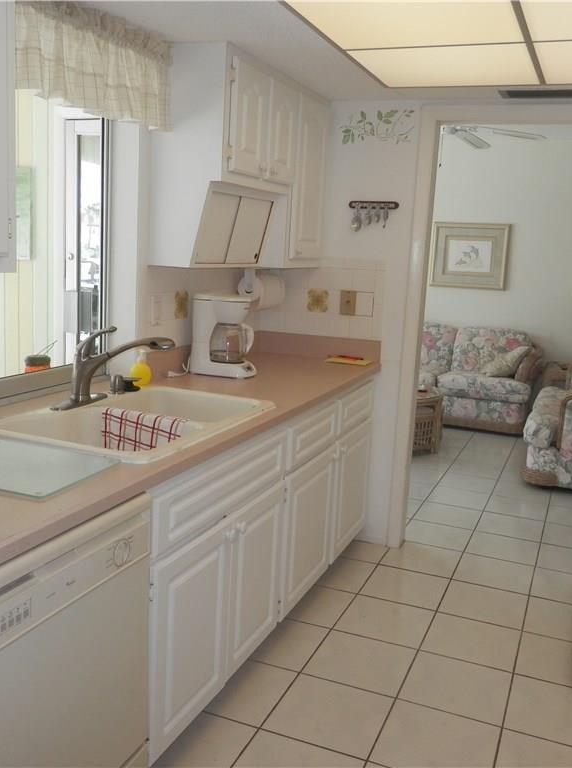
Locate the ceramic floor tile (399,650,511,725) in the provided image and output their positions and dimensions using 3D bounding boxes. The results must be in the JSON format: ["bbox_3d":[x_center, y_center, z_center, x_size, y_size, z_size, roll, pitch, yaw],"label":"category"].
[{"bbox_3d":[0.579,1.024,2.501,0.332,0.010,0.332,7,11,22],"label":"ceramic floor tile"}]

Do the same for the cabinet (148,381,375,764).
[{"bbox_3d":[-0.244,0.474,2.843,0.610,0.843,1.958,7,11,22],"label":"cabinet"}]

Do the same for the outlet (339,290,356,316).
[{"bbox_3d":[0.293,-0.384,3.523,0.074,0.117,0.009,7,11,22],"label":"outlet"}]

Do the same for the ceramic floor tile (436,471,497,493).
[{"bbox_3d":[1.171,0.643,4.764,0.331,0.010,0.331,7,11,22],"label":"ceramic floor tile"}]

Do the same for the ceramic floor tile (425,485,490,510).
[{"bbox_3d":[1.042,0.697,4.464,0.332,0.010,0.332,7,11,22],"label":"ceramic floor tile"}]

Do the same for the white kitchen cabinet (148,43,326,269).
[{"bbox_3d":[-0.150,-0.882,3.117,0.312,0.771,1.042,7,11,22],"label":"white kitchen cabinet"}]

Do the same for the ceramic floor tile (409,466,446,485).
[{"bbox_3d":[0.855,0.606,4.851,0.328,0.010,0.328,7,11,22],"label":"ceramic floor tile"}]

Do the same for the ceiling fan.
[{"bbox_3d":[1.189,-1.915,5.243,1.250,0.380,1.250,7,11,22],"label":"ceiling fan"}]

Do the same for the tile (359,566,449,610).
[{"bbox_3d":[0.527,0.891,3.238,0.332,0.010,0.332,7,11,22],"label":"tile"}]

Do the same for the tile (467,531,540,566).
[{"bbox_3d":[1.095,0.831,3.727,0.332,0.010,0.332,7,11,22],"label":"tile"}]

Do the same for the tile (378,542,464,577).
[{"bbox_3d":[0.656,0.842,3.547,0.331,0.010,0.331,7,11,22],"label":"tile"}]

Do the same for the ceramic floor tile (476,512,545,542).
[{"bbox_3d":[1.223,0.782,4.033,0.332,0.010,0.332,7,11,22],"label":"ceramic floor tile"}]

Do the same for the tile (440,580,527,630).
[{"bbox_3d":[0.837,0.927,3.114,0.332,0.010,0.332,7,11,22],"label":"tile"}]

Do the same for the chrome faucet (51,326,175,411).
[{"bbox_3d":[-0.521,-0.049,2.295,0.330,0.245,0.250,5,10,12],"label":"chrome faucet"}]

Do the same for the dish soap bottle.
[{"bbox_3d":[-0.541,-0.073,2.758,0.085,0.148,0.075,-6,14,-40],"label":"dish soap bottle"}]

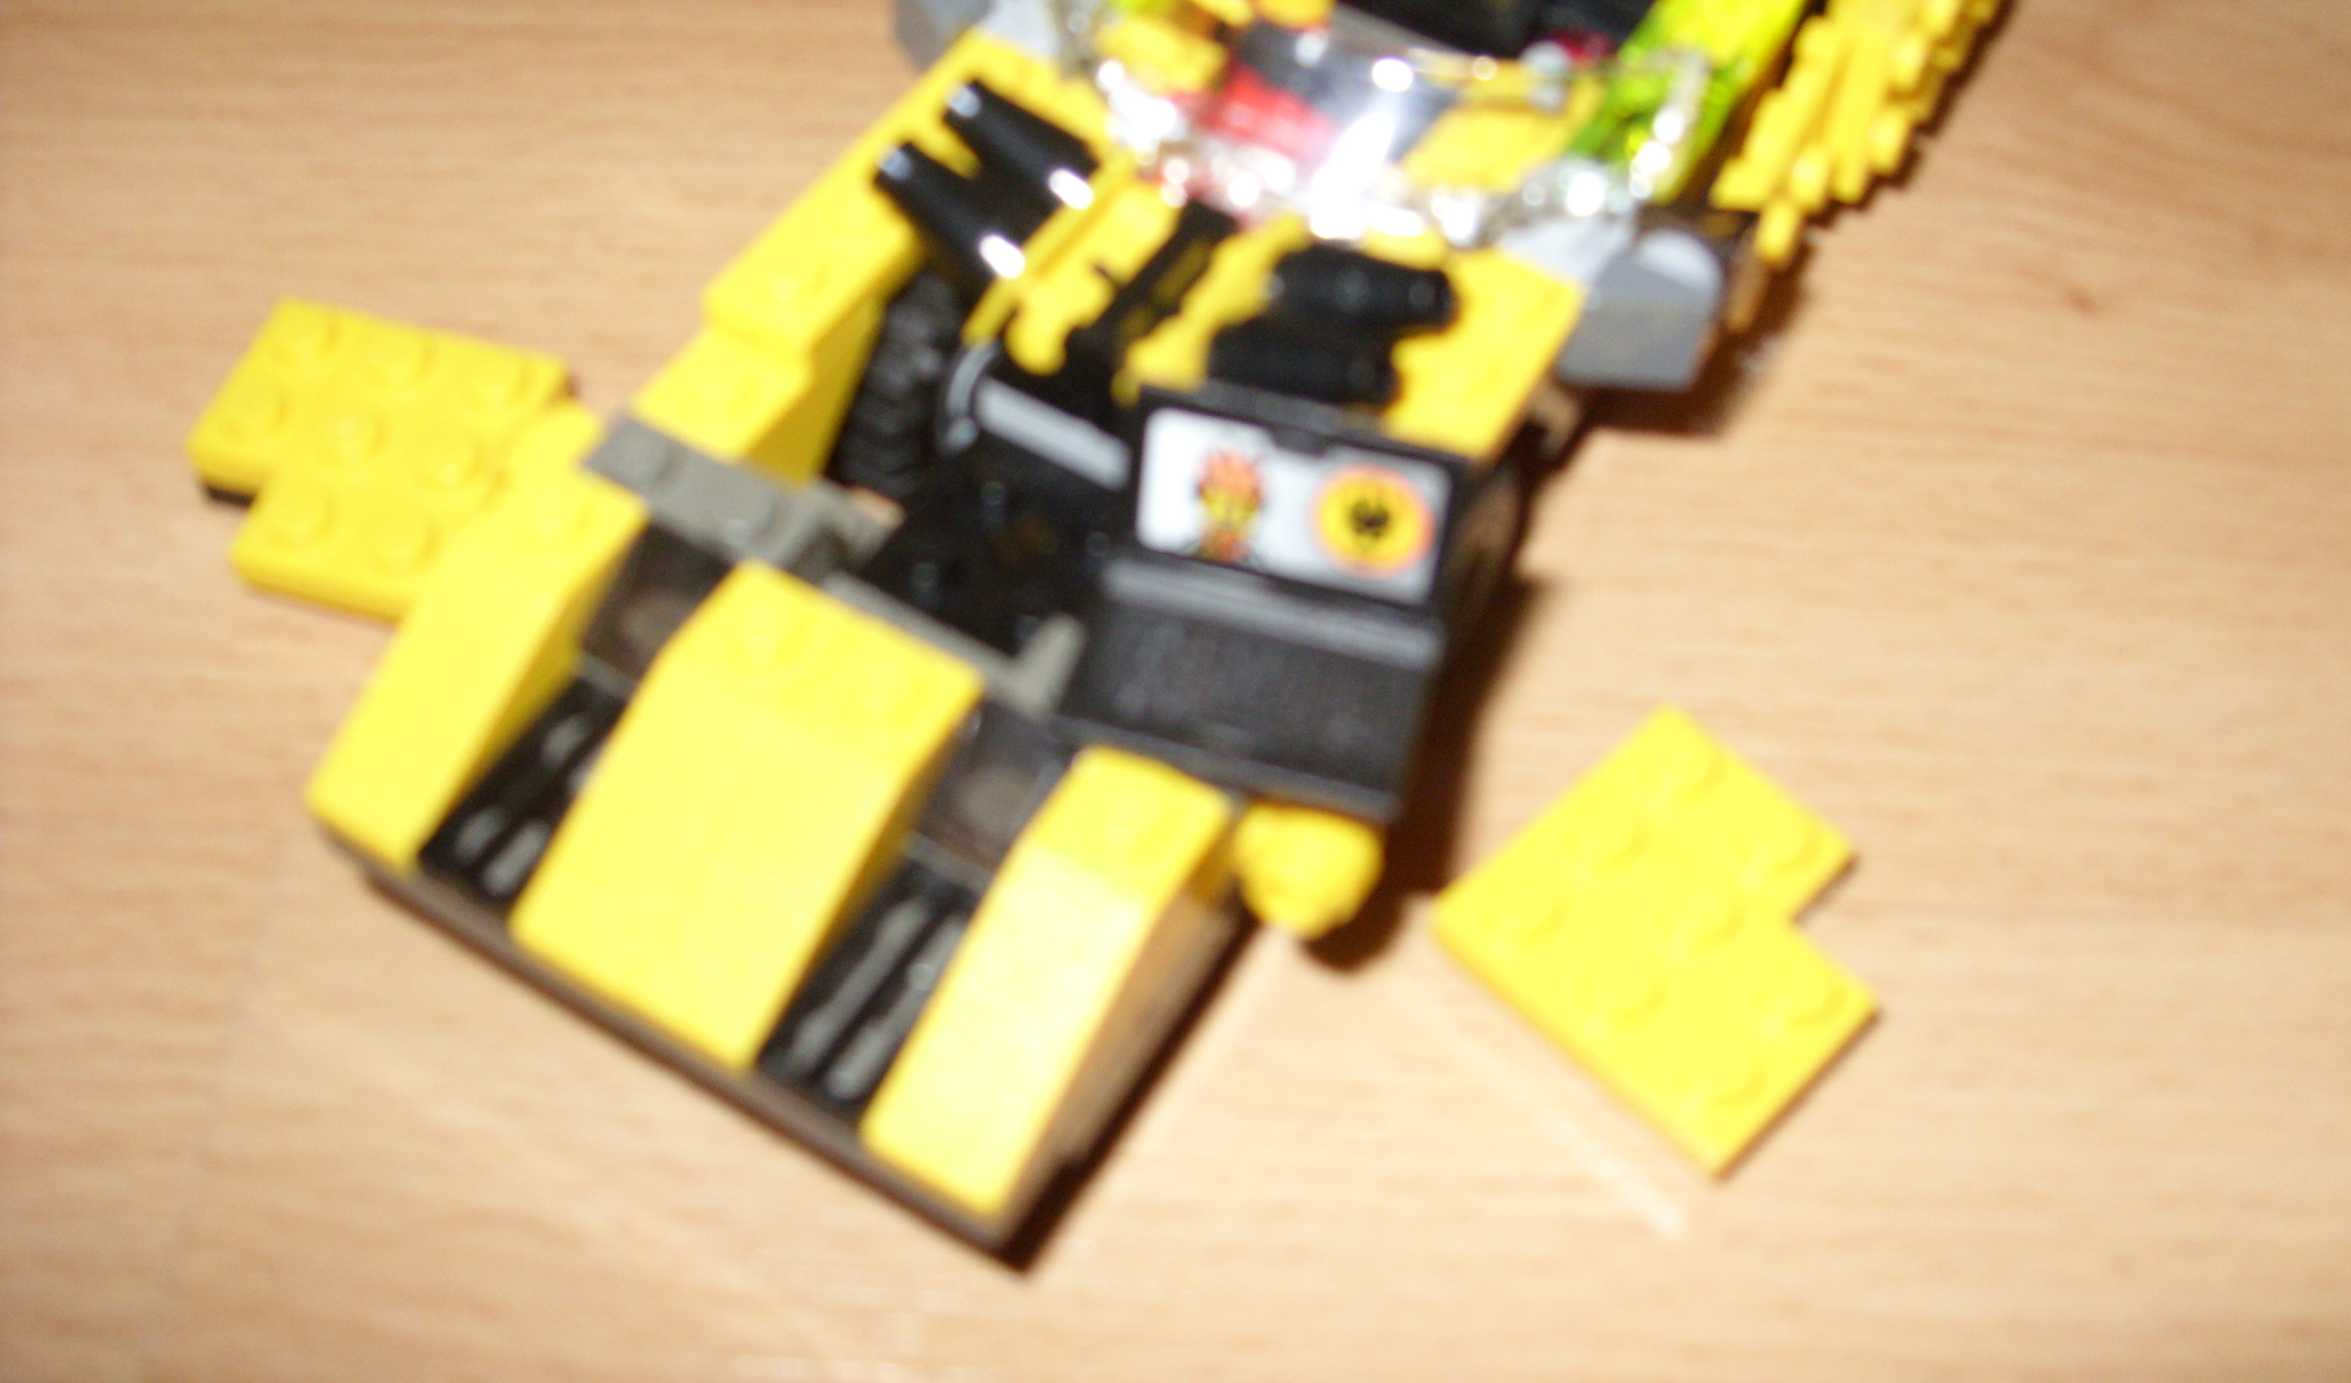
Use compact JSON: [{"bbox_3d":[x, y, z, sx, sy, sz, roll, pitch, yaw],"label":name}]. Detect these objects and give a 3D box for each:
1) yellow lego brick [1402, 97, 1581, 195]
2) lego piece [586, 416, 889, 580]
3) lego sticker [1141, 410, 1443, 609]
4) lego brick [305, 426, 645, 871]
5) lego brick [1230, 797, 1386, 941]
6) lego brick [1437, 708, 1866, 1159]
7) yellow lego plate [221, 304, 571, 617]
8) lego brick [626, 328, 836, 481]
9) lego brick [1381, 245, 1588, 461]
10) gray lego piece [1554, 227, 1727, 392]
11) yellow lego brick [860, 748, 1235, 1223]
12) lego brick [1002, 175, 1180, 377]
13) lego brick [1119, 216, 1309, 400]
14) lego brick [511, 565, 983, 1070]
[{"bbox_3d":[0.022,-0.037,0.179,0.008,0.005,0.009,27,60,17],"label":"yellow lego brick"},{"bbox_3d":[-0.028,-0.011,0.160,0.018,0.005,0.007,27,59,15],"label":"lego piece"},{"bbox_3d":[0.006,-0.010,0.143,0.020,0.008,0.001,15,13,35],"label":"lego sticker"},{"bbox_3d":[-0.041,-0.003,0.153,0.008,0.011,0.025,27,59,15],"label":"lego brick"},{"bbox_3d":[0.008,0.010,0.150,0.009,0.009,0.009,27,59,15],"label":"lego brick"},{"bbox_3d":[0.034,0.016,0.172,0.024,0.005,0.024,-38,64,-23],"label":"lego brick"},{"bbox_3d":[-0.062,-0.018,0.195,0.024,0.005,0.024,13,57,9],"label":"yellow lego plate"},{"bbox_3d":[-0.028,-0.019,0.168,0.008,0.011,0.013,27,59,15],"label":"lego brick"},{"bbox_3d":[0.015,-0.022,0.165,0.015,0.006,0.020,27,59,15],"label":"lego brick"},{"bbox_3d":[0.032,-0.025,0.173,0.008,0.008,0.009,27,60,17],"label":"gray lego piece"},{"bbox_3d":[-0.007,0.015,0.140,0.008,0.011,0.024,27,60,17],"label":"yellow lego brick"},{"bbox_3d":[-0.006,-0.025,0.169,0.004,0.007,0.018,38,61,-2],"label":"lego brick"},{"bbox_3d":[0.003,-0.025,0.167,0.007,0.005,0.019,27,59,15],"label":"lego brick"},{"bbox_3d":[-0.024,0.006,0.147,0.016,0.011,0.024,27,59,15],"label":"lego brick"}]

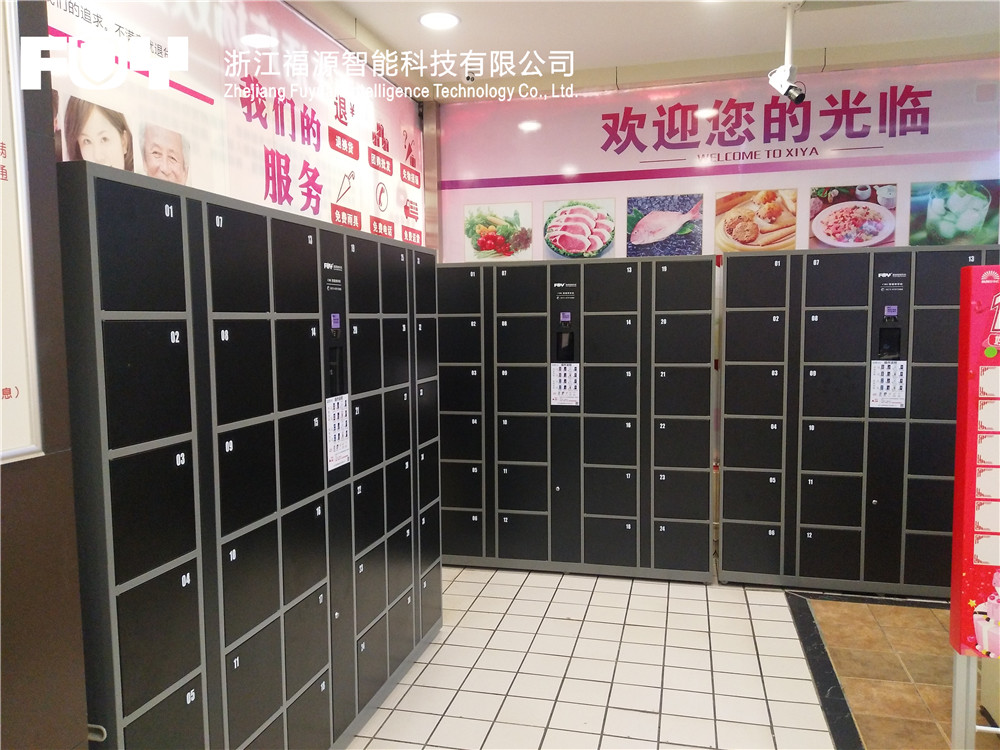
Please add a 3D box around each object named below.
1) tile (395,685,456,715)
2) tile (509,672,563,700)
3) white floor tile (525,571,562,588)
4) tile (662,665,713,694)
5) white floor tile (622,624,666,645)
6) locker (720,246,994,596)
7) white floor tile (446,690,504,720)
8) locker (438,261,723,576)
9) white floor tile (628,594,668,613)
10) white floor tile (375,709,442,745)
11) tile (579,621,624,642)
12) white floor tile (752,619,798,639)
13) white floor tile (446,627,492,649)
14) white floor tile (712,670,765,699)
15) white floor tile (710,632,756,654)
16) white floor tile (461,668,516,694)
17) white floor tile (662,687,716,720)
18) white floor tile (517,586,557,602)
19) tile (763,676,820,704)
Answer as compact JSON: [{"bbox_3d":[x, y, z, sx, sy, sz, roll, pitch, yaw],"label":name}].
[{"bbox_3d":[-0.289,1.296,2.990,0.197,0.010,0.197,1,5,14],"label":"tile"},{"bbox_3d":[0.150,1.284,3.087,0.197,0.010,0.197,1,5,14],"label":"tile"},{"bbox_3d":[0.246,1.184,4.291,0.195,0.010,0.195,0,5,14],"label":"white floor tile"},{"bbox_3d":[0.789,1.282,3.151,0.196,0.010,0.196,1,5,14],"label":"tile"},{"bbox_3d":[0.680,1.232,3.550,0.197,0.010,0.197,0,5,14],"label":"white floor tile"},{"bbox_3d":[2.091,0.250,4.207,1.650,1.856,0.450,1,5,14],"label":"locker"},{"bbox_3d":[-0.093,1.307,2.958,0.196,0.010,0.196,1,5,14],"label":"white floor tile"},{"bbox_3d":[0.431,0.242,4.509,1.630,1.818,0.460,0,5,13],"label":"locker"},{"bbox_3d":[0.791,1.217,3.982,0.196,0.010,0.196,1,5,14],"label":"white floor tile"},{"bbox_3d":[-0.337,1.305,2.781,0.196,0.010,0.196,1,5,14],"label":"white floor tile"},{"bbox_3d":[0.486,1.231,3.598,0.197,0.010,0.197,0,5,14],"label":"tile"},{"bbox_3d":[1.320,1.230,3.619,0.197,0.010,0.197,1,5,14],"label":"white floor tile"},{"bbox_3d":[-0.141,1.258,3.593,0.196,0.010,0.196,1,5,14],"label":"white floor tile"},{"bbox_3d":[0.979,1.276,3.085,0.197,0.010,0.197,1,5,14],"label":"white floor tile"},{"bbox_3d":[1.084,1.252,3.493,0.196,0.010,0.196,1,5,14],"label":"white floor tile"},{"bbox_3d":[-0.045,1.282,3.136,0.197,0.010,0.197,1,5,14],"label":"white floor tile"},{"bbox_3d":[0.730,1.282,2.923,0.197,0.010,0.197,1,5,14],"label":"white floor tile"},{"bbox_3d":[0.199,1.196,4.085,0.197,0.010,0.197,1,5,14],"label":"white floor tile"},{"bbox_3d":[1.173,1.276,3.035,0.195,0.010,0.195,0,5,14],"label":"tile"}]

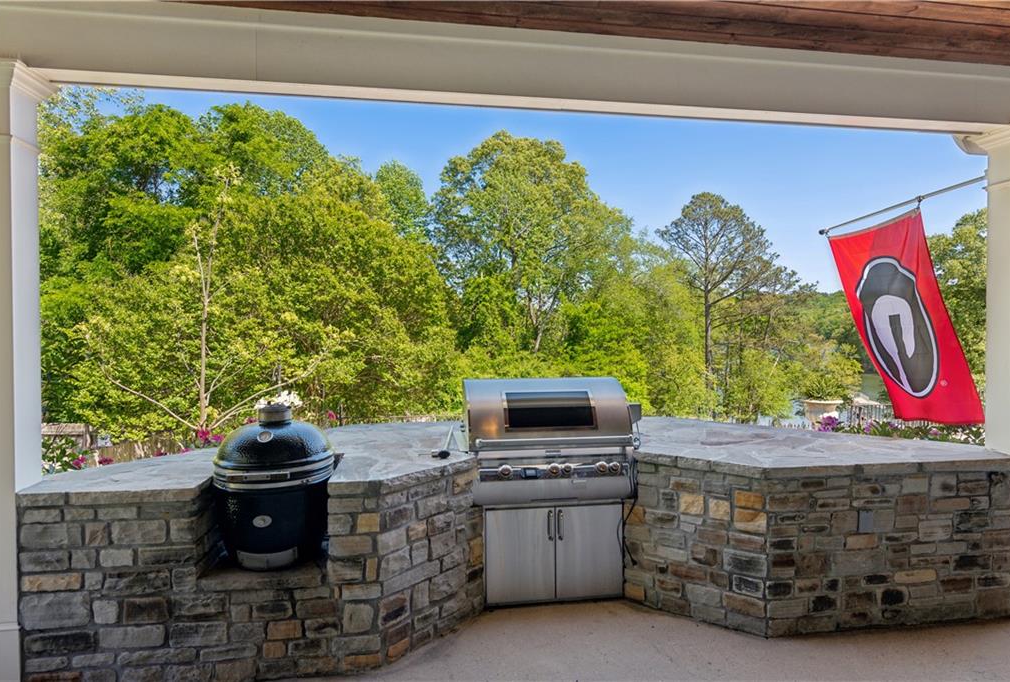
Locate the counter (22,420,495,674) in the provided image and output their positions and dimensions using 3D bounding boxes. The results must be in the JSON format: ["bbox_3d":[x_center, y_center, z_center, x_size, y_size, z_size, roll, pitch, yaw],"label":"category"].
[{"bbox_3d":[-1.186,1.062,3.555,2.053,0.859,1.816,0,1,-9],"label":"counter"}]

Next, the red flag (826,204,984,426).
[{"bbox_3d":[2.892,-0.128,4.402,0.118,1.510,0.888,-21,4,-8],"label":"red flag"}]

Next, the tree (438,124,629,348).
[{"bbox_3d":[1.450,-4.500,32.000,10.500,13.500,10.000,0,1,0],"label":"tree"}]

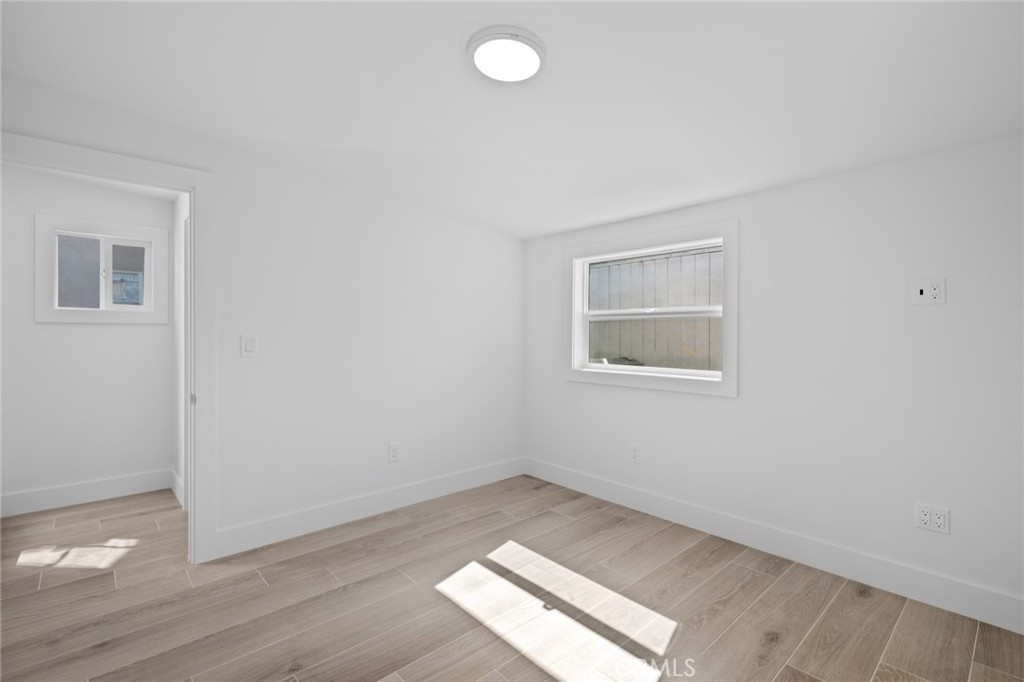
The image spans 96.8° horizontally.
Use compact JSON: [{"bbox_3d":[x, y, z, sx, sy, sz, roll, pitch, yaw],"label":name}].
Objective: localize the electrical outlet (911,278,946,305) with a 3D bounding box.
[{"bbox_3d":[1.878,-0.221,2.050,0.010,0.116,0.114,0,1,-42],"label":"electrical outlet"}]

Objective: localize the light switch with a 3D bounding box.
[{"bbox_3d":[-1.490,0.031,2.579,0.076,0.118,0.010,0,1,-42],"label":"light switch"}]

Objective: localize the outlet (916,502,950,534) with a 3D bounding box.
[{"bbox_3d":[1.891,0.796,2.042,0.010,0.117,0.114,0,1,-42],"label":"outlet"}]

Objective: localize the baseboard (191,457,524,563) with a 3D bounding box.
[{"bbox_3d":[-0.786,1.103,3.220,2.392,0.152,0.015,0,1,-42],"label":"baseboard"}]

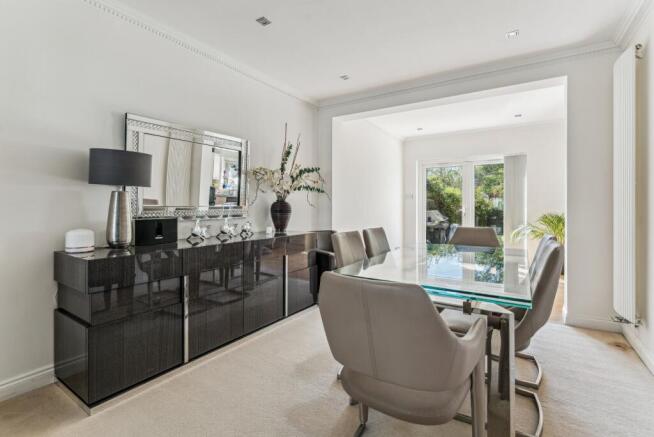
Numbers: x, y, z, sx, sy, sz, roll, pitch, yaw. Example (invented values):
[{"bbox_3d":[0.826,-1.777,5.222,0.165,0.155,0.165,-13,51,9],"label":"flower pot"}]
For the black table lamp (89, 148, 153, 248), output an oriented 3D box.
[{"bbox_3d":[-1.395,-0.114,1.966,0.350,0.645,0.350,1,2,33],"label":"black table lamp"}]

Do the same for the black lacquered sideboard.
[{"bbox_3d":[-0.915,0.607,2.650,0.510,0.830,2.190,1,2,33],"label":"black lacquered sideboard"}]

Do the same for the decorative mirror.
[{"bbox_3d":[-1.166,-0.410,2.682,0.050,0.810,1.210,1,2,33],"label":"decorative mirror"}]

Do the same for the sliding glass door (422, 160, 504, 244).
[{"bbox_3d":[2.717,-0.132,5.922,1.550,2.120,0.100,1,2,33],"label":"sliding glass door"}]

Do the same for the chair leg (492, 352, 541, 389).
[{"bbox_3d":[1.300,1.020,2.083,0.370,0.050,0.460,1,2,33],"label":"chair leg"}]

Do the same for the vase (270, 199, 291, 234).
[{"bbox_3d":[-0.524,-0.026,3.280,0.220,0.385,0.220,0,2,0],"label":"vase"}]

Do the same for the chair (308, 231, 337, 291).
[{"bbox_3d":[0.110,0.571,3.377,0.560,0.860,0.580,-1,2,-40],"label":"chair"}]

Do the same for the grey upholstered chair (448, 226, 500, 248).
[{"bbox_3d":[1.460,0.565,2.944,0.580,0.900,0.600,1,2,33],"label":"grey upholstered chair"}]

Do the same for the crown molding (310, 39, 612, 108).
[{"bbox_3d":[1.201,-1.585,3.400,3.200,0.120,0.100,1,2,33],"label":"crown molding"}]

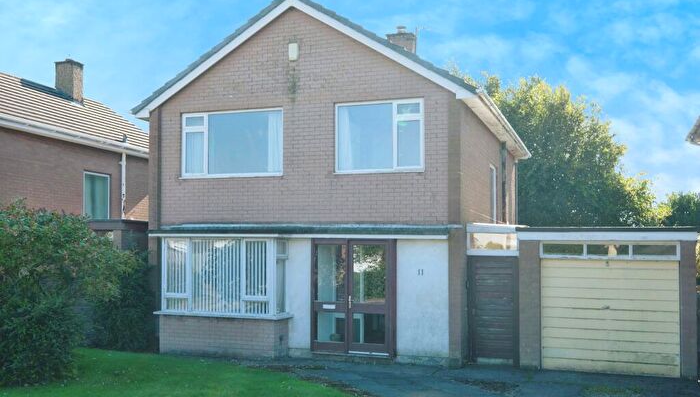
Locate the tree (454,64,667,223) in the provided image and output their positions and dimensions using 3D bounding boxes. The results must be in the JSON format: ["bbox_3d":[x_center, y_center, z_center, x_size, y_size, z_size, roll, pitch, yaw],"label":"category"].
[{"bbox_3d":[7.198,-0.681,24.959,7.500,8.140,6.800,-1,-2,20],"label":"tree"}]

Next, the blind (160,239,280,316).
[{"bbox_3d":[-2.450,1.507,13.666,2.475,1.485,0.594,-1,-2,20],"label":"blind"}]

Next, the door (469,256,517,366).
[{"bbox_3d":[2.578,1.964,12.534,0.851,1.921,0.099,-1,-2,20],"label":"door"}]

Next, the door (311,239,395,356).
[{"bbox_3d":[0.071,1.852,13.173,1.713,2.148,0.119,-1,-2,20],"label":"door"}]

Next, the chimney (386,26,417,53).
[{"bbox_3d":[1.524,-4.302,20.263,0.772,1.386,0.544,-1,-2,20],"label":"chimney"}]

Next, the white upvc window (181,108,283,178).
[{"bbox_3d":[-2.385,-1.095,14.093,2.307,1.346,0.109,-1,-2,20],"label":"white upvc window"}]

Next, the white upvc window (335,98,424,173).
[{"bbox_3d":[0.545,-1.135,13.055,1.762,1.346,0.109,-1,-2,20],"label":"white upvc window"}]

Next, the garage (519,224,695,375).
[{"bbox_3d":[5.088,1.760,14.061,2.851,2.425,5.148,-1,-2,20],"label":"garage"}]

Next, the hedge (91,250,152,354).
[{"bbox_3d":[-4.715,2.064,14.513,1.188,2.000,0.941,-1,-2,20],"label":"hedge"}]

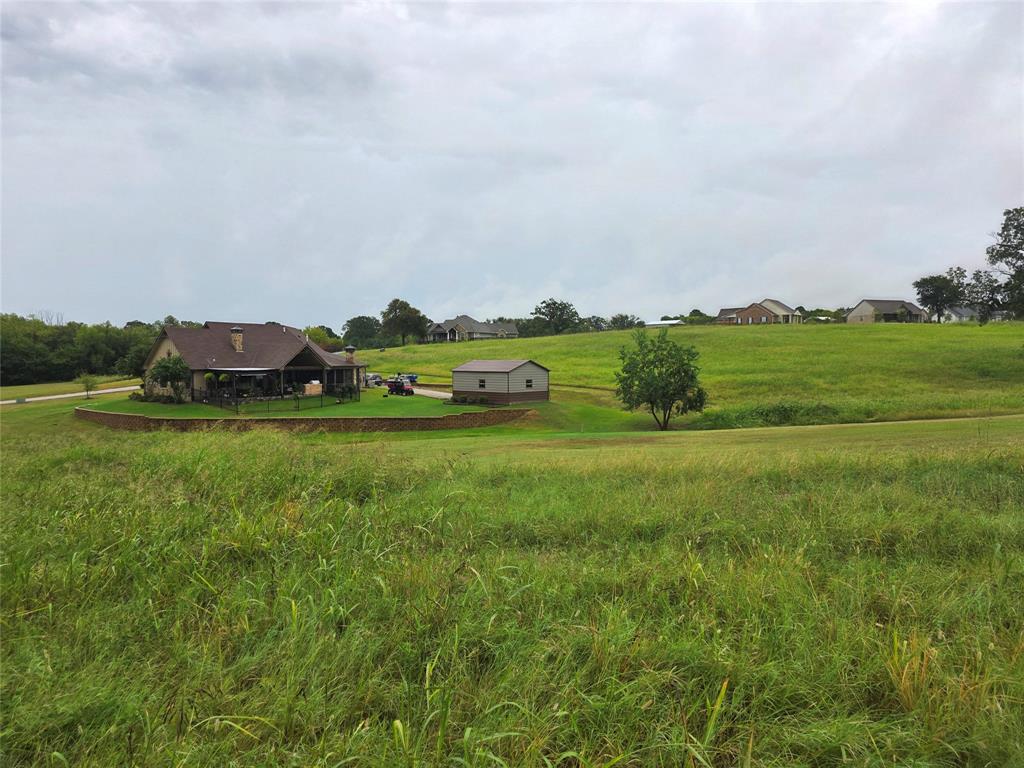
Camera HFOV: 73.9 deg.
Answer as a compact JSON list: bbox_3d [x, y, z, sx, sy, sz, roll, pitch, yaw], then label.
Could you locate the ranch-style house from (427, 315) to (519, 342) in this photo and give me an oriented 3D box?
[{"bbox_3d":[-11.699,-16.364,201.516,26.000,8.130,15.500,0,2,0],"label":"ranch-style house"}]

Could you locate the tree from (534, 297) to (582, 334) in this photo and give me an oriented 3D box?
[{"bbox_3d":[13.367,-19.975,204.377,14.000,11.380,13.000,0,2,0],"label":"tree"}]

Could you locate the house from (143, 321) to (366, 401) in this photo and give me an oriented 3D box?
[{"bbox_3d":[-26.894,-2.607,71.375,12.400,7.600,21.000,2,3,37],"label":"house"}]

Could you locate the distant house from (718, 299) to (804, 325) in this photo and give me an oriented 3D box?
[{"bbox_3d":[68.250,-19.549,185.380,20.500,7.200,15.000,0,2,9],"label":"distant house"}]

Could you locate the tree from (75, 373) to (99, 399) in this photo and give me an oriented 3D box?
[{"bbox_3d":[-43.813,0.154,70.059,2.400,2.680,2.400,0,2,0],"label":"tree"}]

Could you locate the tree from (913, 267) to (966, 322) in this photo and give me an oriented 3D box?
[{"bbox_3d":[109.479,-22.792,174.245,13.200,14.530,12.500,0,2,0],"label":"tree"}]

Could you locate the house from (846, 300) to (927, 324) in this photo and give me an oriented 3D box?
[{"bbox_3d":[101.128,-19.406,183.384,14.500,6.450,14.000,0,2,0],"label":"house"}]

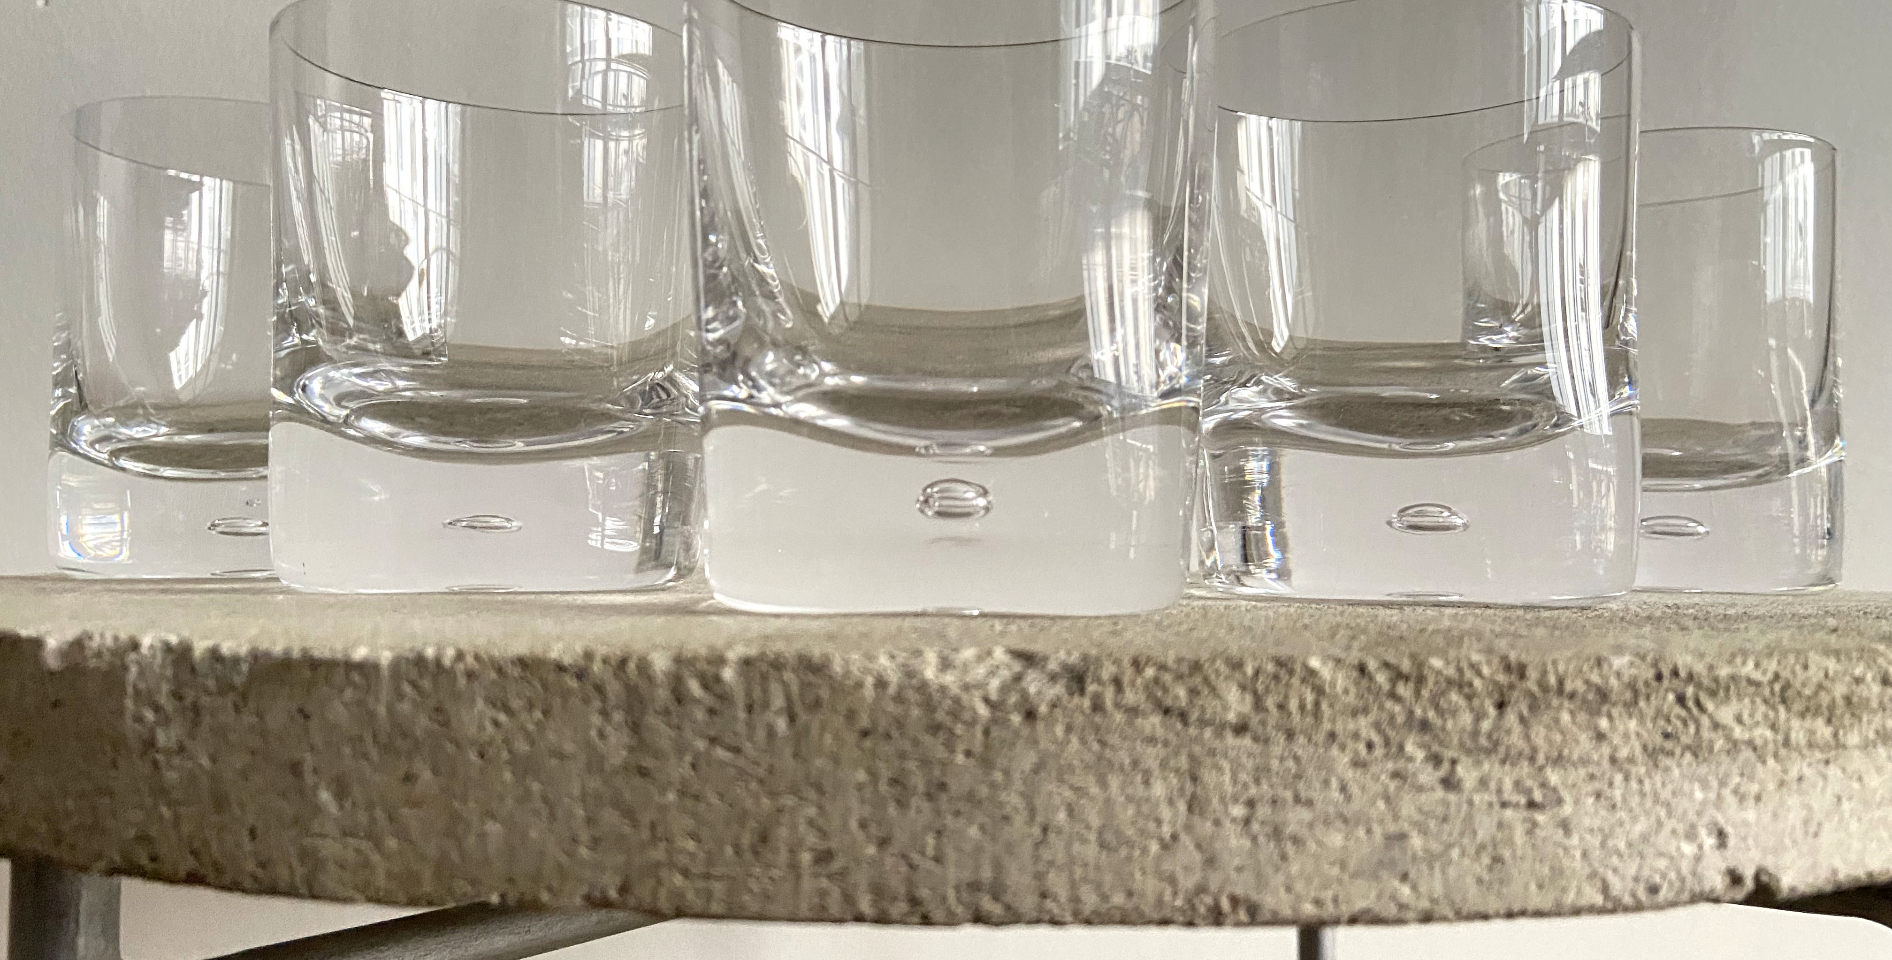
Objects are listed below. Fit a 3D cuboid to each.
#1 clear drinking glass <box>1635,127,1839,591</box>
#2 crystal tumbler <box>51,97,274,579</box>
[{"bbox_3d":[0.162,-0.024,0.330,0.078,0.095,0.078,1,-2,0],"label":"clear drinking glass"},{"bbox_3d":[-0.156,-0.028,0.322,0.079,0.096,0.079,1,-2,0],"label":"crystal tumbler"}]

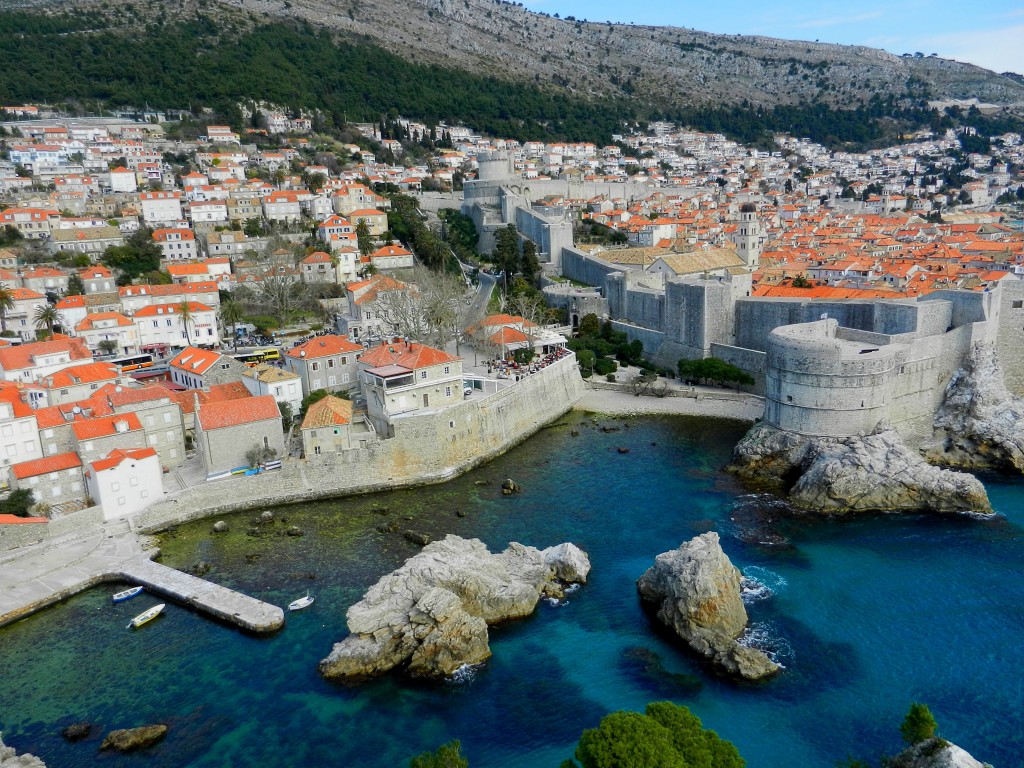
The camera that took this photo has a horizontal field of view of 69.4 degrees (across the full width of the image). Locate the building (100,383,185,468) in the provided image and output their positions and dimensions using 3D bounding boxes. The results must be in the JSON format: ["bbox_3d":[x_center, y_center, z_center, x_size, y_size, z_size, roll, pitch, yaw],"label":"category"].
[{"bbox_3d":[-67.630,7.630,135.540,10.600,13.800,9.000,-14,19,-38],"label":"building"}]

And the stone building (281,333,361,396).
[{"bbox_3d":[-39.950,-5.010,157.420,13.500,10.900,10.200,-14,19,-38],"label":"stone building"}]

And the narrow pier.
[{"bbox_3d":[-41.500,27.750,98.370,27.400,1.500,4.200,6,17,30],"label":"narrow pier"}]

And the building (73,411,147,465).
[{"bbox_3d":[-68.470,10.750,126.640,9.800,9.110,5.200,-14,19,-38],"label":"building"}]

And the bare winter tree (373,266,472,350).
[{"bbox_3d":[-23.500,-19.500,192.760,23.000,21.520,19.000,-4,15,-7],"label":"bare winter tree"}]

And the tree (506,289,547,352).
[{"bbox_3d":[3.410,-14.940,174.000,9.200,15.000,8.800,-2,15,0],"label":"tree"}]

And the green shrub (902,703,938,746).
[{"bbox_3d":[23.430,19.290,42.250,2.000,2.200,1.800,8,18,31],"label":"green shrub"}]

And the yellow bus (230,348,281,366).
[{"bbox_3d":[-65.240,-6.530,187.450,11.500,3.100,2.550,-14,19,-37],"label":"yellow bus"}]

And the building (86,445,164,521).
[{"bbox_3d":[-67.390,16.220,128.450,5.900,10.900,9.800,12,21,42],"label":"building"}]

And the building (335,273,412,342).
[{"bbox_3d":[-39.230,-22.970,219.190,18.500,15.000,13.000,-9,17,-24],"label":"building"}]

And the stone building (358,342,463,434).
[{"bbox_3d":[-21.080,-1.360,150.260,17.300,13.240,13.800,-14,19,-37],"label":"stone building"}]

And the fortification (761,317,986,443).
[{"bbox_3d":[72.450,-2.920,154.010,48.000,20.000,27.000,-11,17,-29],"label":"fortification"}]

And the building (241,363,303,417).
[{"bbox_3d":[-50.840,1.160,159.580,7.200,10.500,11.000,-12,18,-33],"label":"building"}]

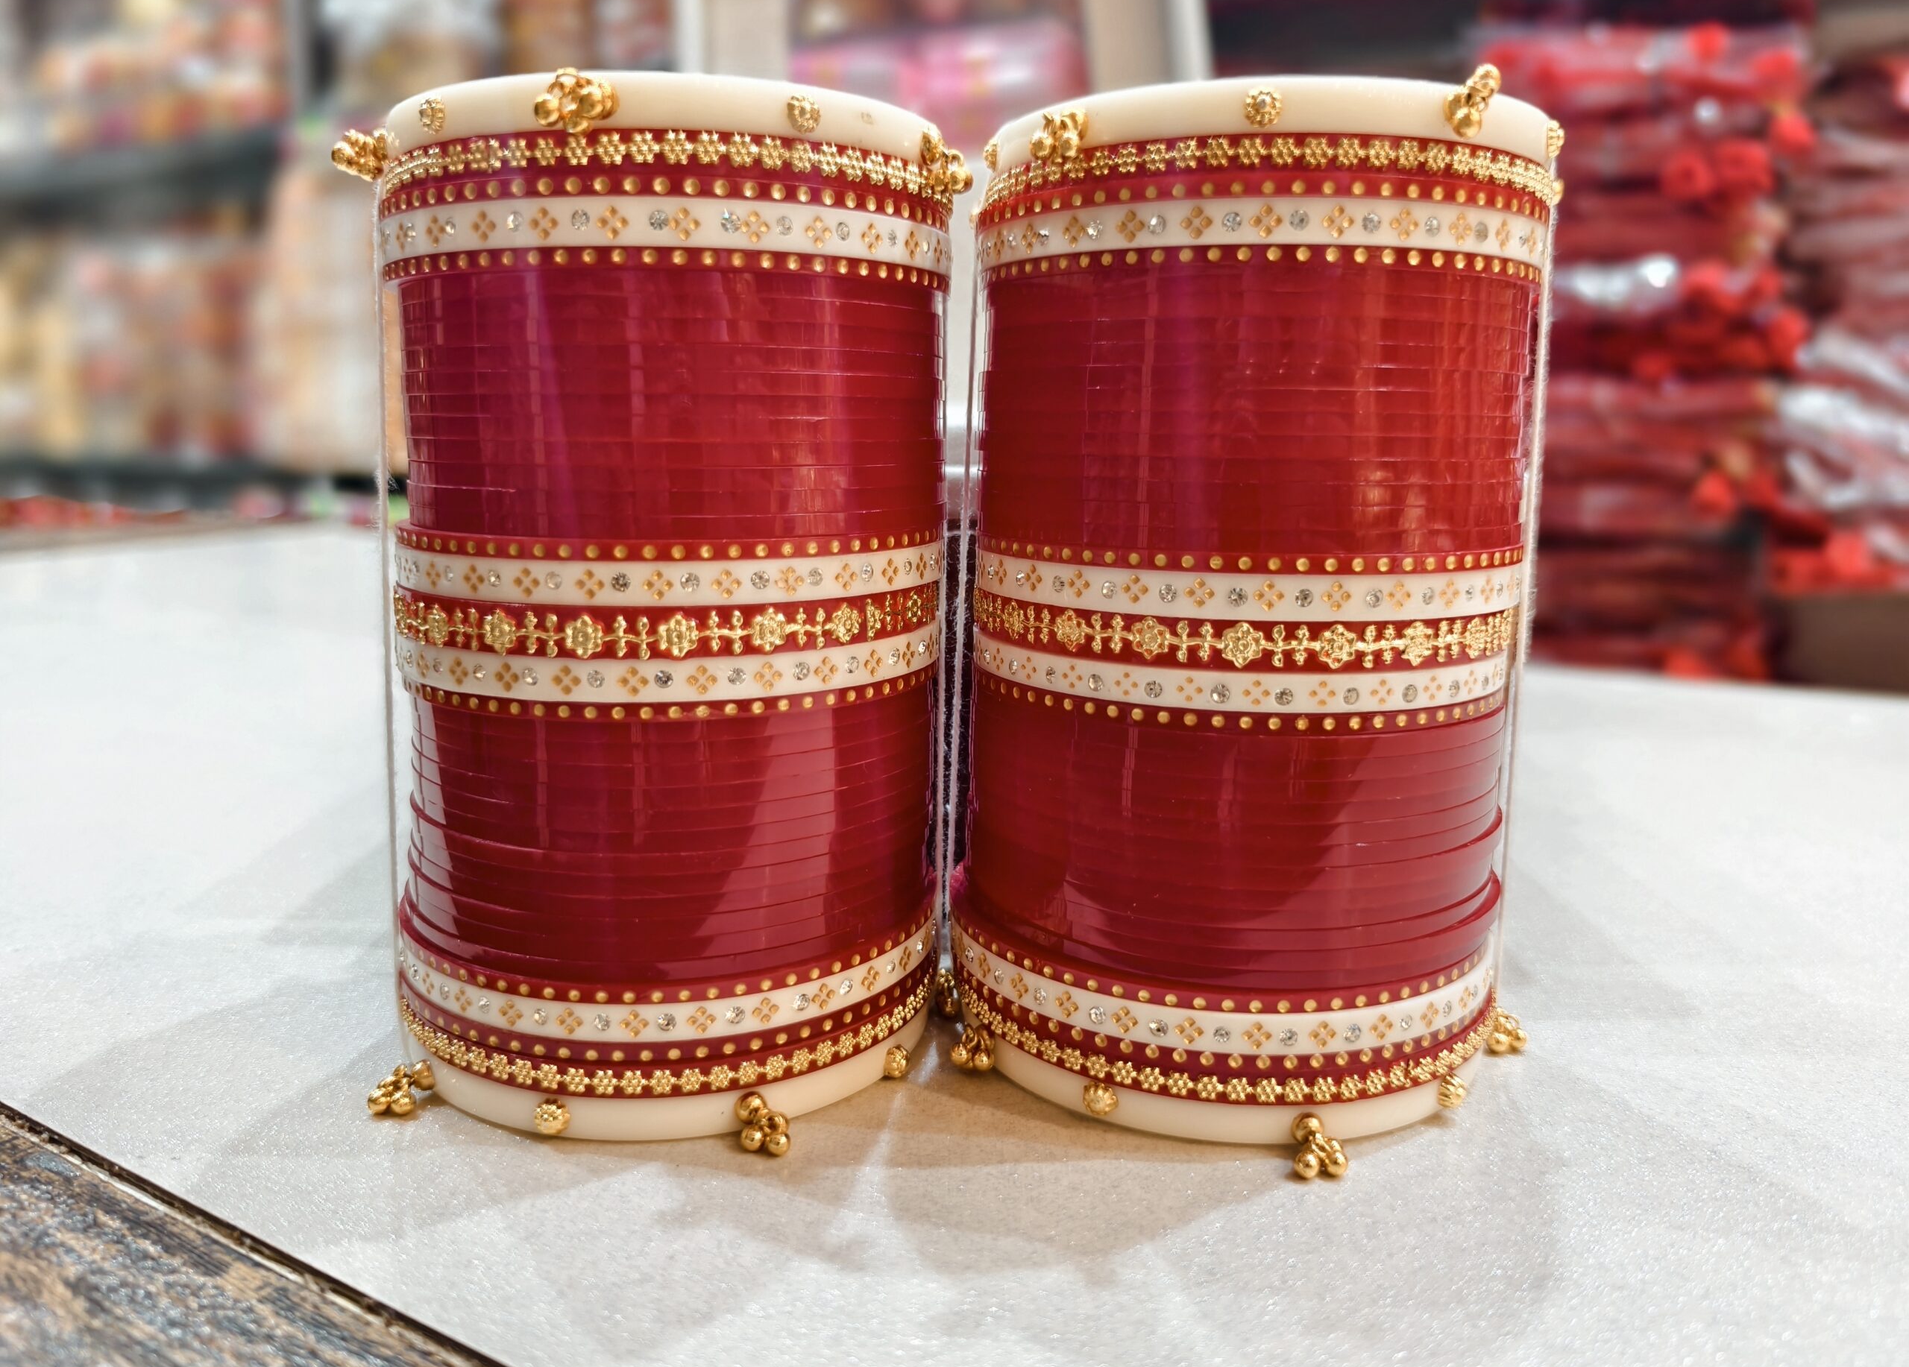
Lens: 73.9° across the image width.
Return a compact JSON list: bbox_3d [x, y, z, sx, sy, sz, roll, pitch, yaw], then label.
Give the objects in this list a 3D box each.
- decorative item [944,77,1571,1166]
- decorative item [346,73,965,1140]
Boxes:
[{"bbox_3d":[0.038,-0.010,0.177,0.078,0.121,0.078,1,11,0],"label":"decorative item"},{"bbox_3d":[-0.039,-0.011,0.177,0.078,0.121,0.078,1,11,0],"label":"decorative item"}]

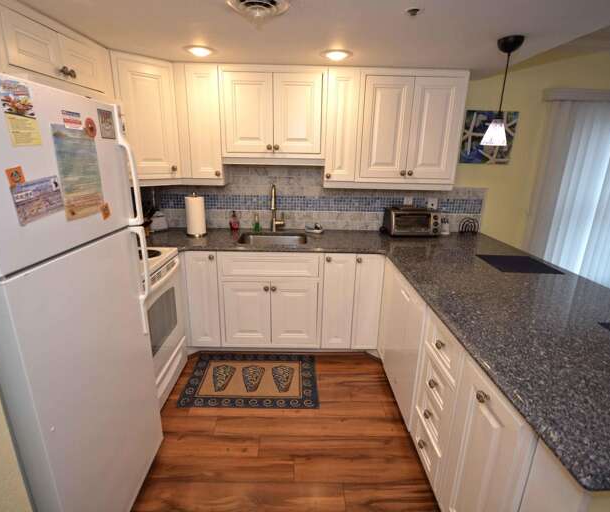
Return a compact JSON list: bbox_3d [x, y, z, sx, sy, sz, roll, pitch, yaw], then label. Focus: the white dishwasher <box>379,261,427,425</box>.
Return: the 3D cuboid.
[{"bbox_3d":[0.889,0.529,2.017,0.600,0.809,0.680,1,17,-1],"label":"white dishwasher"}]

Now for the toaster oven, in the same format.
[{"bbox_3d":[0.932,-0.291,2.808,0.405,0.215,0.240,1,17,-1],"label":"toaster oven"}]

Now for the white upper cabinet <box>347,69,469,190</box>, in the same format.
[{"bbox_3d":[0.747,-0.936,2.449,0.745,0.800,0.330,1,18,-1],"label":"white upper cabinet"}]

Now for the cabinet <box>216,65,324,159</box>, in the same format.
[{"bbox_3d":[-0.229,-1.066,2.483,0.776,0.625,0.330,1,17,-1],"label":"cabinet"}]

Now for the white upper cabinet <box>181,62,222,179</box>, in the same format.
[{"bbox_3d":[-0.713,-0.966,2.426,0.235,0.785,0.330,1,18,-1],"label":"white upper cabinet"}]

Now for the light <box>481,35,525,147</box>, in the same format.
[{"bbox_3d":[1.053,-0.859,1.699,0.125,0.515,0.125,1,17,-1],"label":"light"}]

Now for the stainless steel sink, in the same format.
[{"bbox_3d":[-0.238,-0.041,2.530,0.540,0.190,0.370,1,18,-1],"label":"stainless steel sink"}]

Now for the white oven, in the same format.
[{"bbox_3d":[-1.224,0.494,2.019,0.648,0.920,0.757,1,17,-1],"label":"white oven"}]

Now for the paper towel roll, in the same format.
[{"bbox_3d":[-0.862,-0.312,2.524,0.145,0.305,0.145,1,18,-1],"label":"paper towel roll"}]

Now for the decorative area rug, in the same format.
[{"bbox_3d":[-0.368,0.882,2.307,0.920,0.010,0.562,1,18,-1],"label":"decorative area rug"}]

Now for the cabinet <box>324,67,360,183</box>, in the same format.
[{"bbox_3d":[0.265,-0.955,2.438,0.229,0.765,0.330,1,18,-1],"label":"cabinet"}]

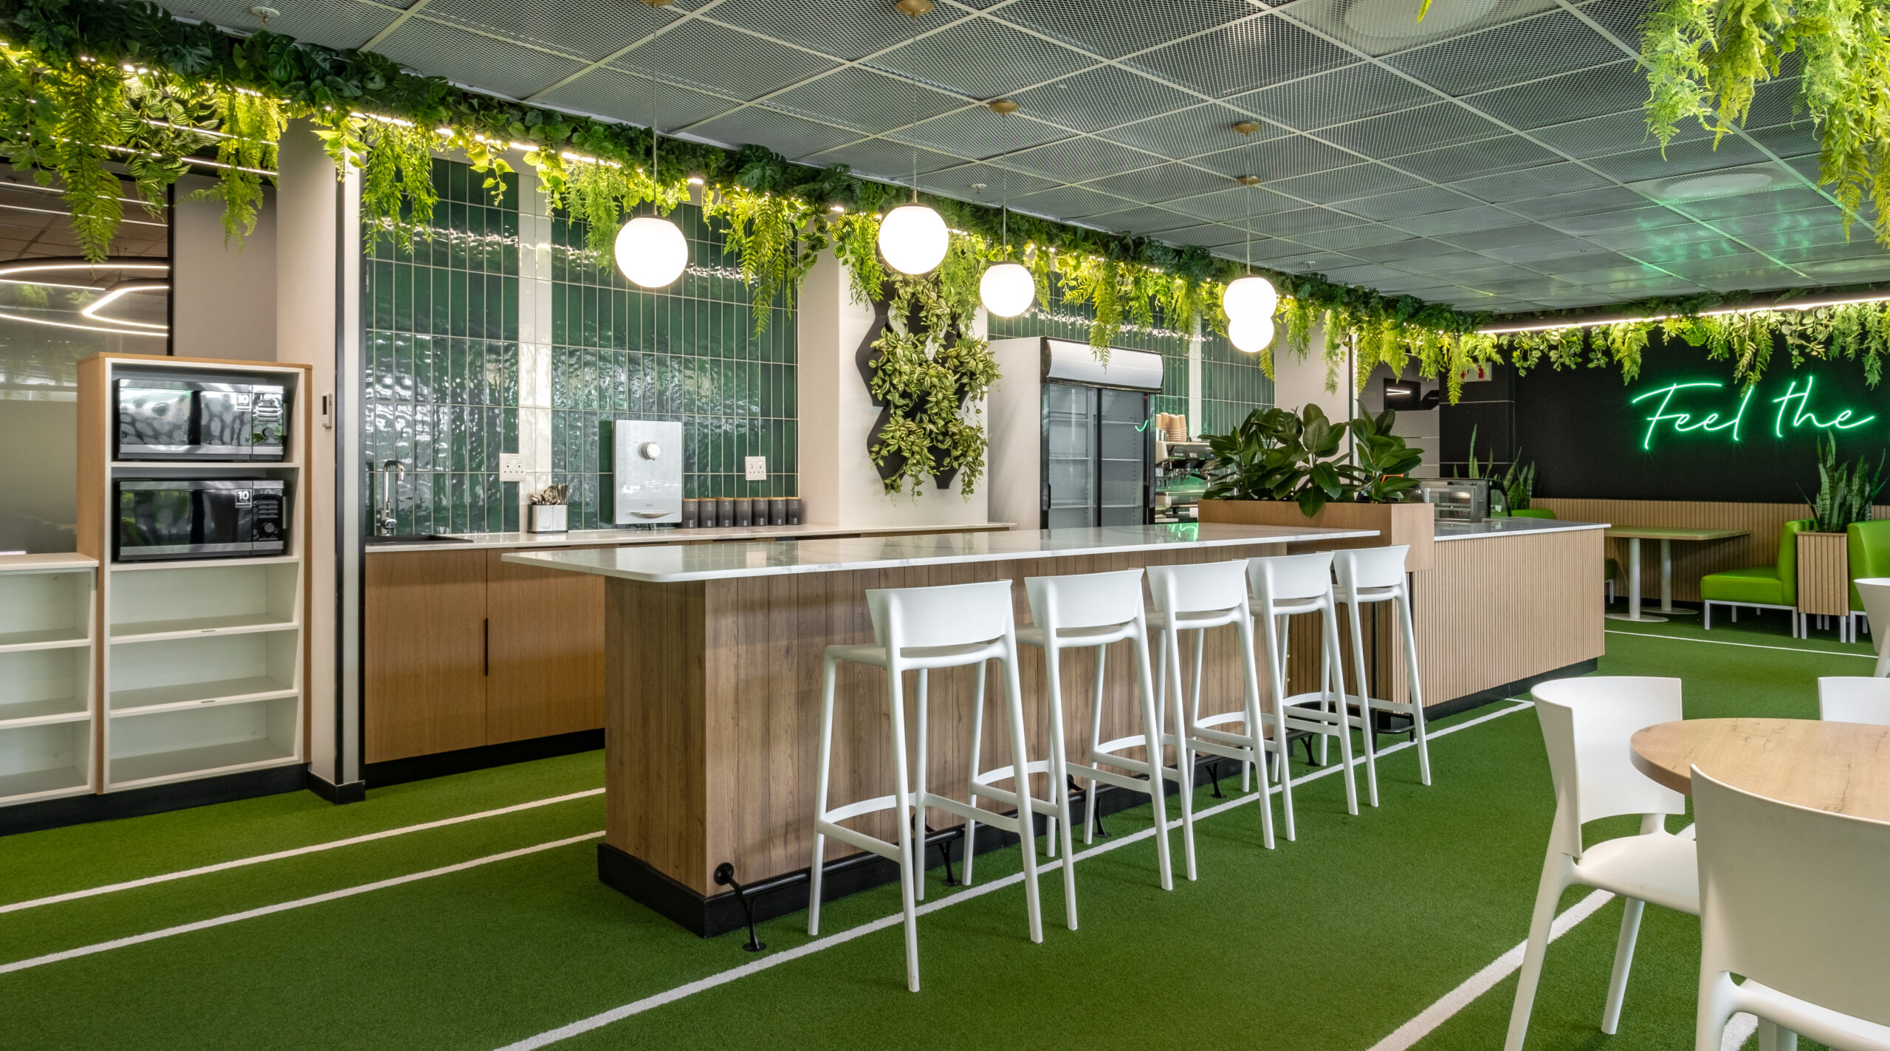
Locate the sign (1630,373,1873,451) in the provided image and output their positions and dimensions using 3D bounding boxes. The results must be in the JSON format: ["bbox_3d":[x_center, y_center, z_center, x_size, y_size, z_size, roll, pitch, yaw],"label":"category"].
[{"bbox_3d":[7.611,-1.053,10.465,0.050,0.645,1.910,-2,3,-43],"label":"sign"}]

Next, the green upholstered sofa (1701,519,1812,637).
[{"bbox_3d":[7.213,0.421,9.604,1.600,0.930,0.660,-2,3,-43],"label":"green upholstered sofa"}]

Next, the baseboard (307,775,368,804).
[{"bbox_3d":[-2.293,0.981,4.165,0.105,0.070,0.320,-2,3,-43],"label":"baseboard"}]

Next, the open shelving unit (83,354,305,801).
[{"bbox_3d":[-2.824,0.155,4.174,0.640,1.516,0.470,-2,3,-43],"label":"open shelving unit"}]

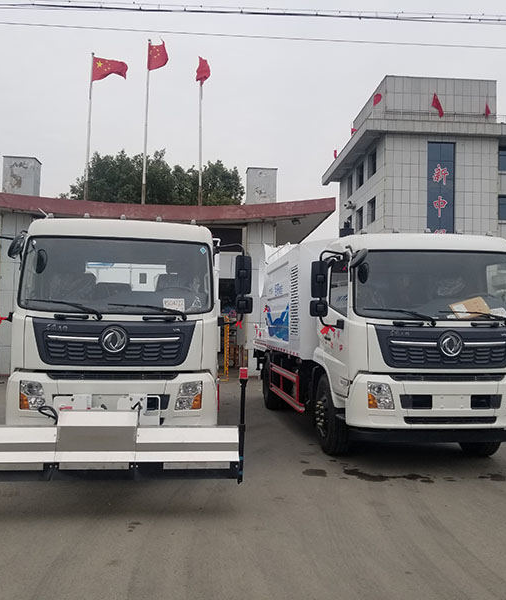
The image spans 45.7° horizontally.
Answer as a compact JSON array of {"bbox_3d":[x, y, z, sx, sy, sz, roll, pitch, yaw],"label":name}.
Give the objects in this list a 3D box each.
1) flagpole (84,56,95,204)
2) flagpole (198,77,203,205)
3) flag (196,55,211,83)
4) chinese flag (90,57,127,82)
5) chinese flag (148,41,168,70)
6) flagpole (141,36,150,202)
[{"bbox_3d":[-6.178,-6.365,22.666,0.120,6.024,0.120,2,-3,-4],"label":"flagpole"},{"bbox_3d":[-1.951,-6.236,22.670,0.120,5.860,0.120,1,-3,-4],"label":"flagpole"},{"bbox_3d":[-1.829,-8.516,22.200,0.500,0.980,0.750,3,-3,-41],"label":"flag"},{"bbox_3d":[-5.378,-8.669,22.600,1.380,0.960,0.300,1,-3,12],"label":"chinese flag"},{"bbox_3d":[-3.541,-9.077,22.400,0.950,1.100,0.400,0,-3,30],"label":"chinese flag"},{"bbox_3d":[-4.014,-6.553,22.653,0.120,6.595,0.120,2,-3,-4],"label":"flagpole"}]

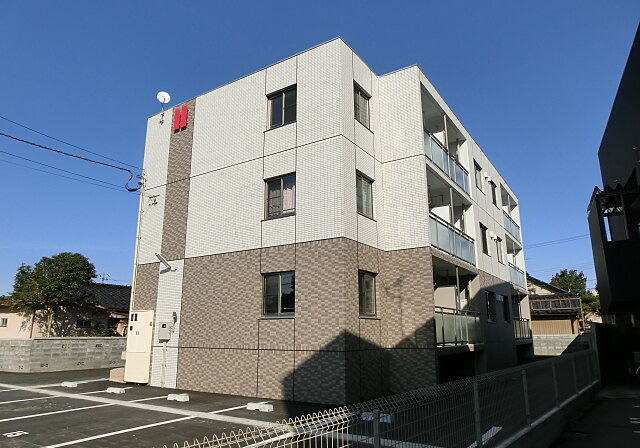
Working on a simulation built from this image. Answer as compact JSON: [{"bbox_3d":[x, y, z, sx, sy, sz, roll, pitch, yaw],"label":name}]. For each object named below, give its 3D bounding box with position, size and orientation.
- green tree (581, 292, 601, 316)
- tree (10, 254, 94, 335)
[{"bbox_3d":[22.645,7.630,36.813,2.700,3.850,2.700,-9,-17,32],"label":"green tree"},{"bbox_3d":[-12.790,3.981,21.151,3.700,5.150,3.700,-9,-17,32],"label":"tree"}]

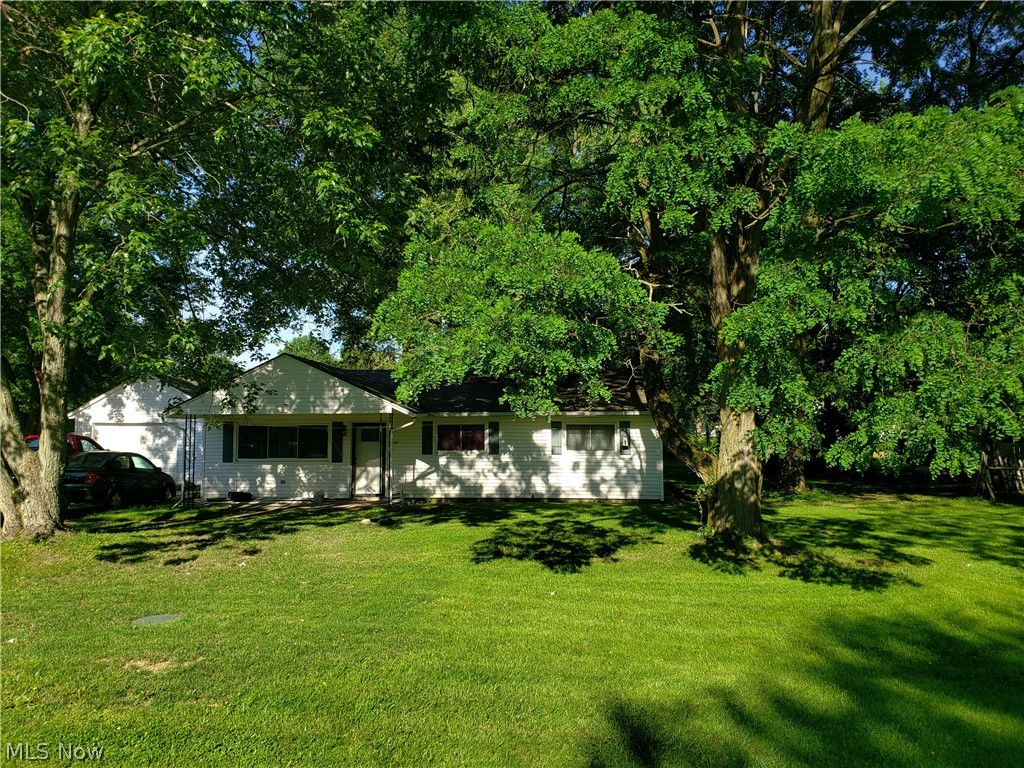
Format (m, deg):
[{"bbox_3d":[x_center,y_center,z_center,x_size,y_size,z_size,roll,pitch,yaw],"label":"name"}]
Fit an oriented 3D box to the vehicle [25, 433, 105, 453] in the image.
[{"bbox_3d":[-13.900,2.497,23.079,2.000,1.880,5.400,0,-4,3],"label":"vehicle"}]

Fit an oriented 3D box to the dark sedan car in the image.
[{"bbox_3d":[-10.600,2.516,20.270,1.770,1.450,4.600,0,-4,3],"label":"dark sedan car"}]

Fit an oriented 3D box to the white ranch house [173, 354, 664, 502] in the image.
[{"bbox_3d":[-2.233,1.516,24.257,13.700,4.010,8.850,0,-4,4],"label":"white ranch house"}]

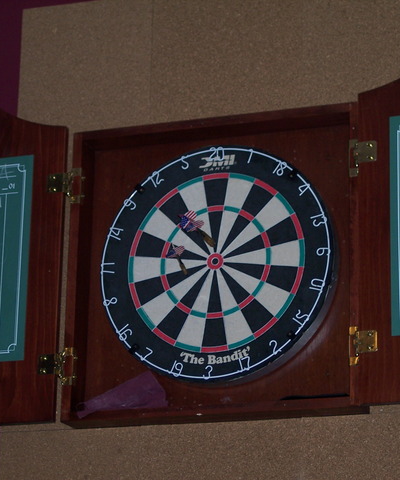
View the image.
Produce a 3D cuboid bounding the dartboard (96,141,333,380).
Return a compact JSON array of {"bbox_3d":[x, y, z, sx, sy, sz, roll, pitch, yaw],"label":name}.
[{"bbox_3d":[0.034,0.045,3.529,0.453,0.453,0.040,-6,-19,19],"label":"dartboard"}]

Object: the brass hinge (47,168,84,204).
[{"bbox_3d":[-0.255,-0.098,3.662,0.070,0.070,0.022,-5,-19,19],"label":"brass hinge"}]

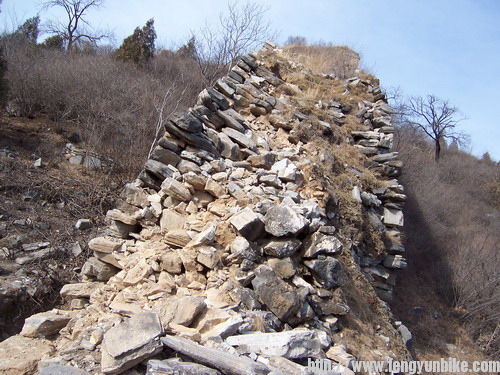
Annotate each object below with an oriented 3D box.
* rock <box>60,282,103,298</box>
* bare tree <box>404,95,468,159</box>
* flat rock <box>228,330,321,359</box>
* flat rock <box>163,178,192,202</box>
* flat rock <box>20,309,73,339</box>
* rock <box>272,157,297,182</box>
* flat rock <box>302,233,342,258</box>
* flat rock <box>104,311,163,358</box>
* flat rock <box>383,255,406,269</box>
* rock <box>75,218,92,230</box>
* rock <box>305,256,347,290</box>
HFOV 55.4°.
[{"bbox_3d":[-1.432,0.875,4.050,0.360,0.120,0.270,0,6,0],"label":"rock"},{"bbox_3d":[14.707,-4.783,38.000,5.000,5.300,4.800,0,-2,0],"label":"bare tree"},{"bbox_3d":[0.208,1.361,4.180,0.840,0.180,0.290,2,15,0],"label":"flat rock"},{"bbox_3d":[-0.922,0.035,6.082,0.342,0.137,0.256,32,18,1],"label":"flat rock"},{"bbox_3d":[-2.006,1.351,4.700,0.500,0.210,0.380,0,-2,0],"label":"flat rock"},{"bbox_3d":[0.404,-0.205,5.750,0.280,0.220,0.250,6,17,0],"label":"rock"},{"bbox_3d":[0.787,0.631,5.225,0.411,0.205,0.312,-1,15,-5],"label":"flat rock"},{"bbox_3d":[-1.048,1.309,4.249,0.460,0.120,0.380,-19,39,-19],"label":"flat rock"},{"bbox_3d":[1.970,1.009,6.500,0.320,0.170,0.300,0,-2,11],"label":"flat rock"},{"bbox_3d":[-2.724,0.605,7.800,0.270,0.160,0.210,0,6,0],"label":"rock"},{"bbox_3d":[0.766,0.877,4.876,0.371,0.181,0.286,15,24,-10],"label":"rock"}]

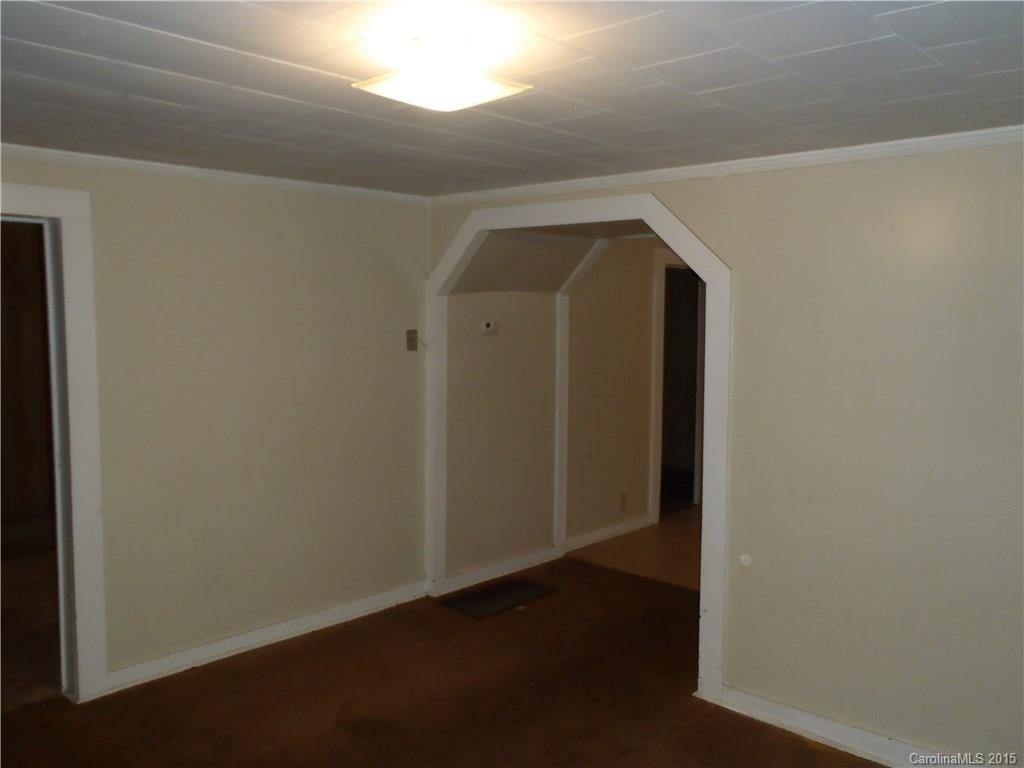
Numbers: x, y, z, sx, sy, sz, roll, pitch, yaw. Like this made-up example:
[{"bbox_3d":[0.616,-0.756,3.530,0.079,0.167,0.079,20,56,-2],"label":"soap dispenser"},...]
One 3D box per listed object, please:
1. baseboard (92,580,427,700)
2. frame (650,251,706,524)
[{"bbox_3d":[-1.153,1.245,4.212,0.030,0.097,1.844,5,7,43],"label":"baseboard"},{"bbox_3d":[1.412,0.012,6.851,0.150,2.145,1.009,5,7,43],"label":"frame"}]

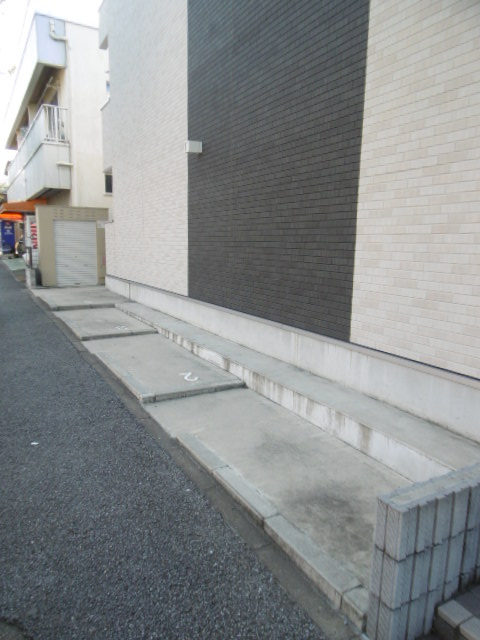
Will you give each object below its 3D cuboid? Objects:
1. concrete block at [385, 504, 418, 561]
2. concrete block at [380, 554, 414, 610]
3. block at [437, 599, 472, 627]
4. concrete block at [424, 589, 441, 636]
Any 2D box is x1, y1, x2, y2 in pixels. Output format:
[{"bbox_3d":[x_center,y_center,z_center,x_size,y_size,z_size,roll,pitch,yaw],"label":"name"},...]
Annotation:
[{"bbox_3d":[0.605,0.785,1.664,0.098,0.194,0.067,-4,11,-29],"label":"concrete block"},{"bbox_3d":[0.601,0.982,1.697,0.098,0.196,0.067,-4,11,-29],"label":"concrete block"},{"bbox_3d":[0.853,1.174,1.758,0.092,0.040,0.088,-4,11,-29],"label":"block"},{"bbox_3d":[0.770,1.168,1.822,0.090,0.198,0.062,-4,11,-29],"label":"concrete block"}]

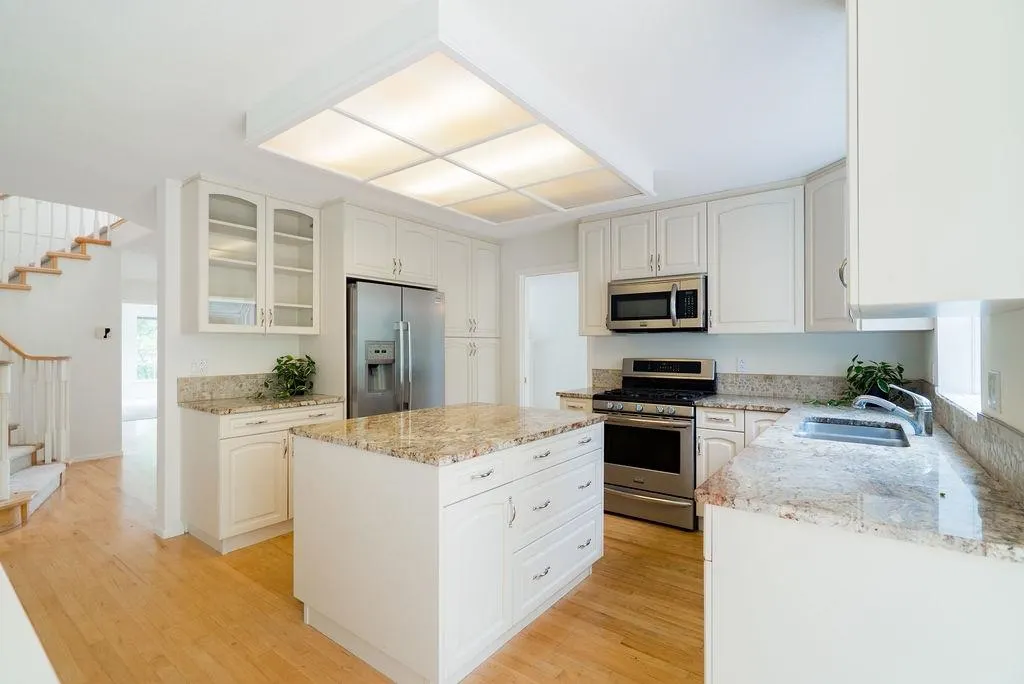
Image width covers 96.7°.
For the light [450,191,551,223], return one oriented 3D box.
[{"bbox_3d":[-0.060,-0.969,3.256,0.605,0.050,0.600,0,-1,37],"label":"light"}]

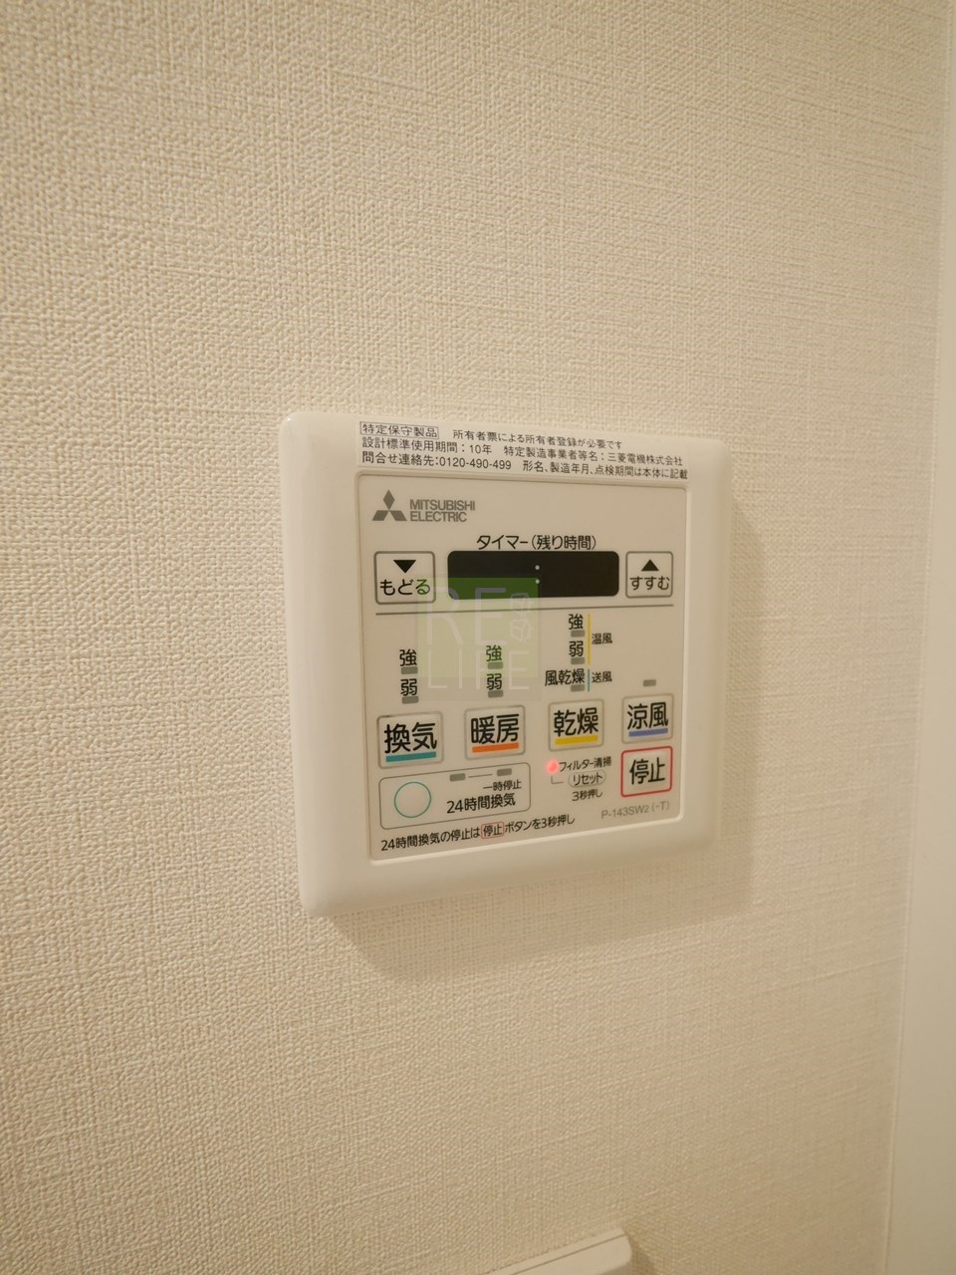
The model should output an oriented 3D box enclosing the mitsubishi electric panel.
[{"bbox_3d":[0.013,0.006,0.135,0.117,0.120,0.015,-2,5,-14],"label":"mitsubishi electric panel"}]

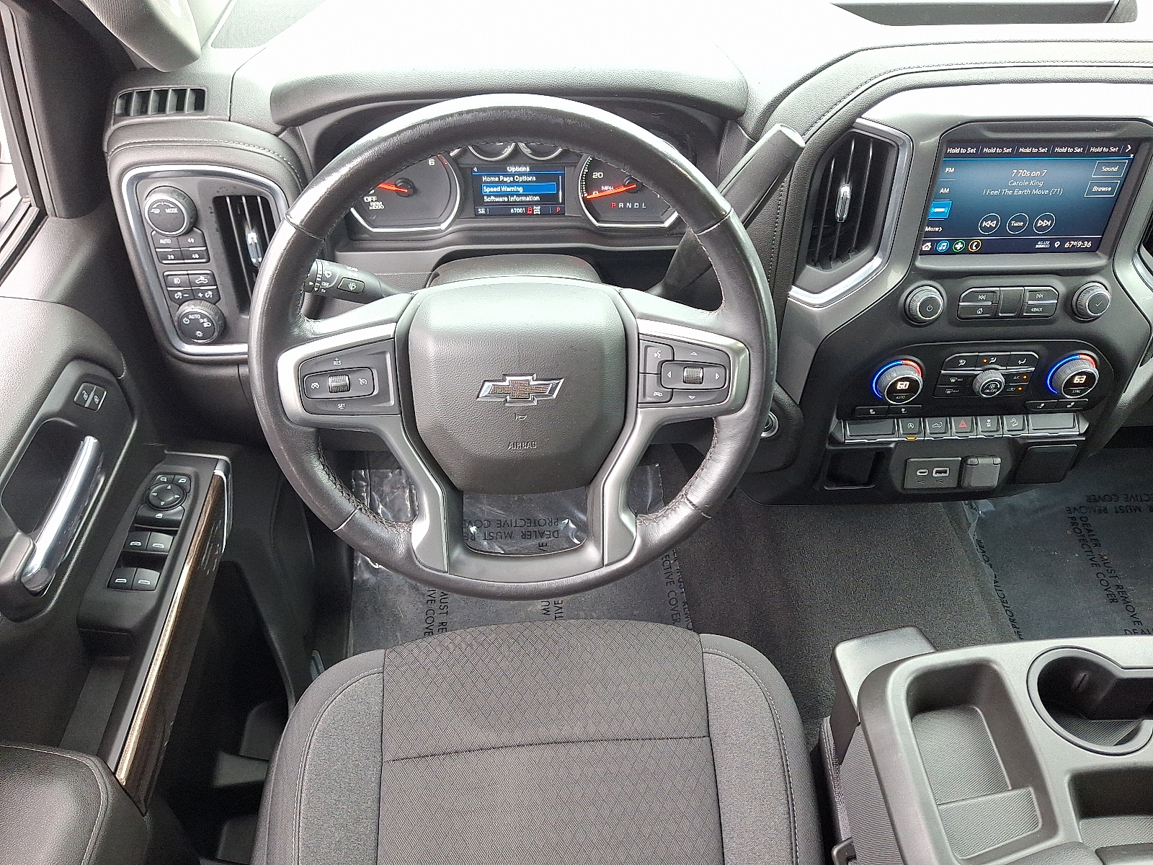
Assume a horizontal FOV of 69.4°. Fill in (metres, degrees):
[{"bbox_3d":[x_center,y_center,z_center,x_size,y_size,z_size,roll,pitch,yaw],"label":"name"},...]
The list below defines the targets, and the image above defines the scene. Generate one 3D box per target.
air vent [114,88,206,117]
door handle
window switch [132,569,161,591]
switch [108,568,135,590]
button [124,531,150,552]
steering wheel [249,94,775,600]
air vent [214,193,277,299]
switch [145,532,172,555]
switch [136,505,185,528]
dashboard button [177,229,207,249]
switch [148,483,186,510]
[{"bbox_3d":[-0.400,-0.317,0.804,0.088,0.029,0.016,-1,1,-3],"label":"air vent"},{"bbox_3d":[-0.458,0.068,0.744,0.024,0.027,0.150,-1,54,-3],"label":"door handle"},{"bbox_3d":[-0.386,0.133,0.748,0.021,0.010,0.021,3,49,-7],"label":"window switch"},{"bbox_3d":[-0.407,0.131,0.746,0.021,0.010,0.021,3,49,-7],"label":"switch"},{"bbox_3d":[-0.407,0.101,0.772,0.021,0.010,0.021,3,49,-7],"label":"button"},{"bbox_3d":[-0.043,-0.047,0.632,0.388,0.388,0.090,-2,24,-4],"label":"steering wheel"},{"bbox_3d":[-0.293,-0.167,0.764,0.053,0.108,0.026,-1,28,-3],"label":"air vent"},{"bbox_3d":[-0.388,0.103,0.773,0.021,0.010,0.021,3,49,-7],"label":"switch"},{"bbox_3d":[-0.396,0.080,0.792,0.044,0.012,0.022,3,49,-7],"label":"switch"},{"bbox_3d":[-0.349,-0.176,0.755,0.025,0.018,0.012,-1,28,-3],"label":"dashboard button"},{"bbox_3d":[-0.397,0.062,0.807,0.035,0.010,0.035,3,49,-7],"label":"switch"}]

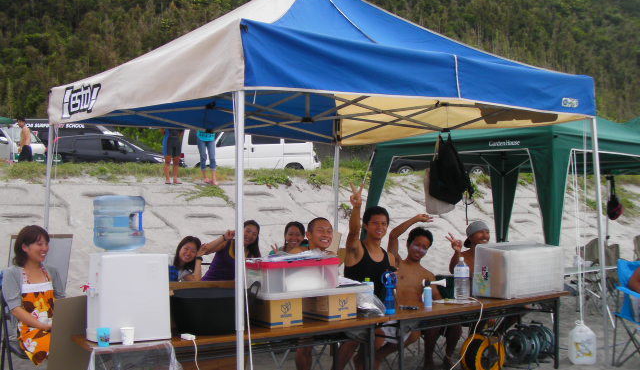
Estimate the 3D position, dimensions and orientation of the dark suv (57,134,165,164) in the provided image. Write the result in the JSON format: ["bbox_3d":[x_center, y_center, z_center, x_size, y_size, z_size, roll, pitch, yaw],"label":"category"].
[{"bbox_3d":[-7.300,-0.890,24.000,4.650,1.650,1.750,0,-1,2],"label":"dark suv"}]

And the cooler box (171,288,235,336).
[{"bbox_3d":[-0.593,0.703,3.993,0.420,0.210,0.350,1,-1,-35],"label":"cooler box"}]

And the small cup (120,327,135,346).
[{"bbox_3d":[-0.966,0.763,3.537,0.073,0.086,0.073,0,-1,0],"label":"small cup"}]

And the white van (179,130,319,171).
[{"bbox_3d":[-2.250,-1.360,22.800,4.500,1.950,1.720,0,0,13],"label":"white van"}]

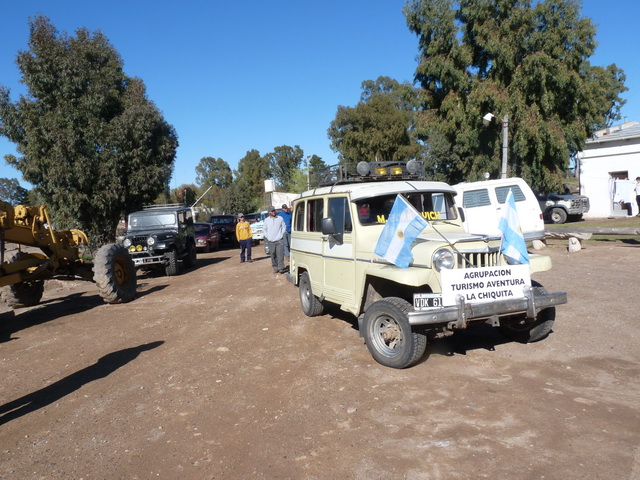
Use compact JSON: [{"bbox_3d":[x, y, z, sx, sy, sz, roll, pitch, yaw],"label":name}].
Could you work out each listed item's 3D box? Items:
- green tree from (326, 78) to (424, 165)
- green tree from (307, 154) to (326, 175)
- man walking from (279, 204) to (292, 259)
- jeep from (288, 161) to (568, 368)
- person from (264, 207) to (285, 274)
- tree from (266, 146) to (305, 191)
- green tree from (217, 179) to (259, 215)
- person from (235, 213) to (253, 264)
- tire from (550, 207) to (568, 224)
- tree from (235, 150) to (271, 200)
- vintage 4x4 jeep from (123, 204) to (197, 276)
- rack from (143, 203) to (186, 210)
[{"bbox_3d":[5.183,-7.978,45.000,9.200,13.200,9.000,-1,3,6],"label":"green tree"},{"bbox_3d":[-0.310,-6.074,62.000,2.980,9.090,2.980,-3,3,0],"label":"green tree"},{"bbox_3d":[-1.090,-0.215,16.000,0.380,1.830,0.520,-5,4,-41],"label":"man walking"},{"bbox_3d":[0.903,0.059,6.741,1.800,2.200,4.420,-4,4,-19],"label":"jeep"},{"bbox_3d":[-1.195,-0.021,13.200,0.600,1.770,0.400,-1,3,-11],"label":"person"},{"bbox_3d":[-3.982,-5.891,56.000,4.710,9.640,4.710,-3,3,0],"label":"tree"},{"bbox_3d":[-6.204,-2.550,38.000,3.300,4.300,3.300,-1,3,-9],"label":"green tree"},{"bbox_3d":[-2.605,-0.061,17.000,0.540,1.670,0.360,-1,3,-9],"label":"person"},{"bbox_3d":[10.834,-1.082,22.600,0.250,0.750,0.750,-4,3,-31],"label":"tire"},{"bbox_3d":[-6.927,-5.136,52.000,3.750,8.790,3.750,-3,3,0],"label":"tree"},{"bbox_3d":[-4.880,0.020,14.900,1.660,1.940,3.500,-3,3,-3],"label":"vintage 4x4 jeep"},{"bbox_3d":[-4.610,-0.987,14.800,1.100,0.180,1.200,-1,3,2],"label":"rack"}]

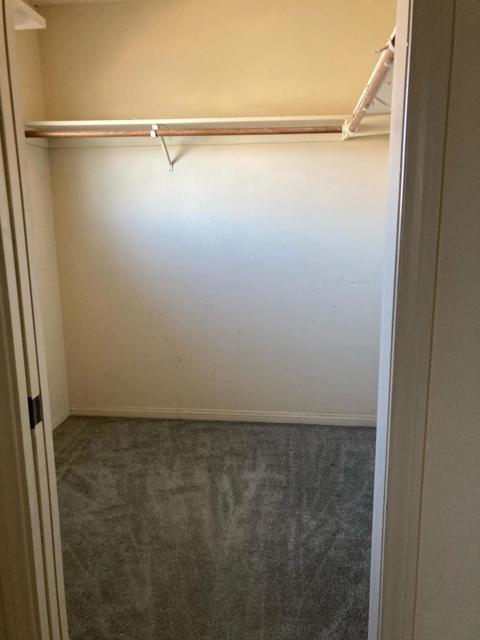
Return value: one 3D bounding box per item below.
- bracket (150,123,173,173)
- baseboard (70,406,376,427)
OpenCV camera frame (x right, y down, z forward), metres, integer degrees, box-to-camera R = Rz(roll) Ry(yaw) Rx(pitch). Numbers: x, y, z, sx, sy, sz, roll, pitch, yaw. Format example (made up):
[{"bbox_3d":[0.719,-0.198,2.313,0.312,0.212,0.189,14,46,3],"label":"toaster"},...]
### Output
[{"bbox_3d":[-0.419,-0.931,2.832,0.030,0.230,0.330,1,12,6],"label":"bracket"},{"bbox_3d":[-0.115,0.607,3.283,2.010,0.077,0.016,1,12,6],"label":"baseboard"}]

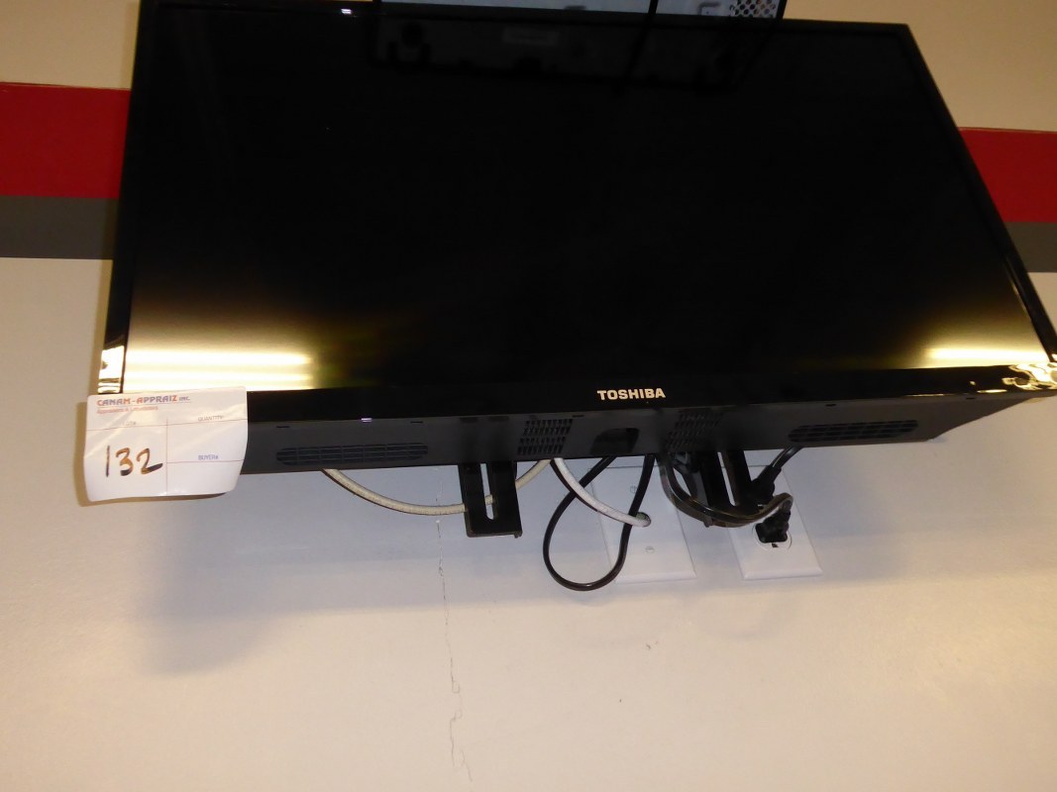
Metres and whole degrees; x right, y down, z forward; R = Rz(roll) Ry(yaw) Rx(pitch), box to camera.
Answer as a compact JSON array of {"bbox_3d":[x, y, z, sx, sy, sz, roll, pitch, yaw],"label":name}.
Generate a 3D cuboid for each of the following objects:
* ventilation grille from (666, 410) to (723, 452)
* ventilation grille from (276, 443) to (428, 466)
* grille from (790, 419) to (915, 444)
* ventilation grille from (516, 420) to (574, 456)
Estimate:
[{"bbox_3d":[0.124,0.025,0.788,0.035,0.006,0.057,-2,-32,-11],"label":"ventilation grille"},{"bbox_3d":[-0.127,0.041,0.752,0.108,0.006,0.025,-2,-32,-11],"label":"ventilation grille"},{"bbox_3d":[0.256,0.026,0.822,0.107,0.006,0.026,-2,-32,-11],"label":"grille"},{"bbox_3d":[0.011,0.029,0.766,0.035,0.006,0.053,-2,-32,-11],"label":"ventilation grille"}]

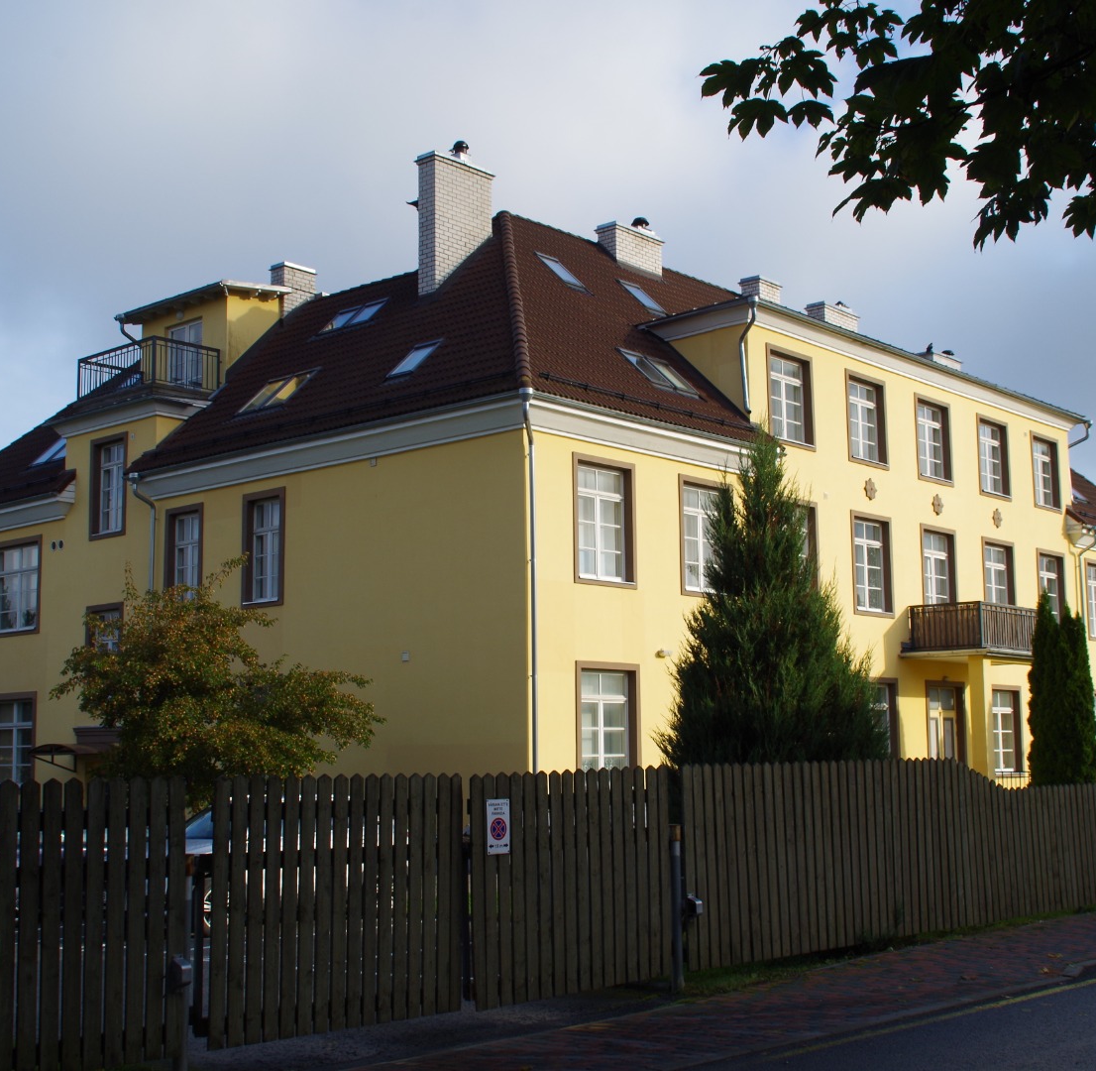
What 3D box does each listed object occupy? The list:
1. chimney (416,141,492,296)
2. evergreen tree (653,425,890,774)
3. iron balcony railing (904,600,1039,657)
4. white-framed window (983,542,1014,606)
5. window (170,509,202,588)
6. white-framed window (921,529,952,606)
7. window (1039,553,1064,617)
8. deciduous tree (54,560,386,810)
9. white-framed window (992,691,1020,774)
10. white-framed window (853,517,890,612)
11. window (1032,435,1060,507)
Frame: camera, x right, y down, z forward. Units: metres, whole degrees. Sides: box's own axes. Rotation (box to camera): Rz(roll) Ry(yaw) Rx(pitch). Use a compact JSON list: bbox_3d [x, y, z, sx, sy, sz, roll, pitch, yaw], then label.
[{"bbox_3d":[-1.982,-6.676,34.673,0.600,3.590,1.840,-8,-11,41],"label":"chimney"},{"bbox_3d":[2.584,1.568,18.740,2.700,5.420,2.700,-1,-8,0],"label":"evergreen tree"},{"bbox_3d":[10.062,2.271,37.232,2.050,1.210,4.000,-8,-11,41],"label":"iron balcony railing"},{"bbox_3d":[11.312,1.271,40.608,0.180,2.059,1.436,-8,-10,40],"label":"white-framed window"},{"bbox_3d":[-7.303,0.517,32.646,0.934,2.050,0.180,-8,-10,40],"label":"window"},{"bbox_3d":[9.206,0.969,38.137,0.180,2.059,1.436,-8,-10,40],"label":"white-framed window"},{"bbox_3d":[13.418,1.573,43.080,0.180,2.059,1.436,-8,-10,40],"label":"window"},{"bbox_3d":[-4.983,2.742,23.877,4.400,4.640,4.700,-8,-11,41],"label":"deciduous tree"},{"bbox_3d":[11.369,4.876,40.096,0.180,2.007,1.436,-8,-10,40],"label":"white-framed window"},{"bbox_3d":[7.388,0.709,36.947,0.180,2.100,1.460,-8,-11,41],"label":"white-framed window"},{"bbox_3d":[13.325,-1.653,43.300,0.220,1.830,1.520,-8,-11,41],"label":"window"}]

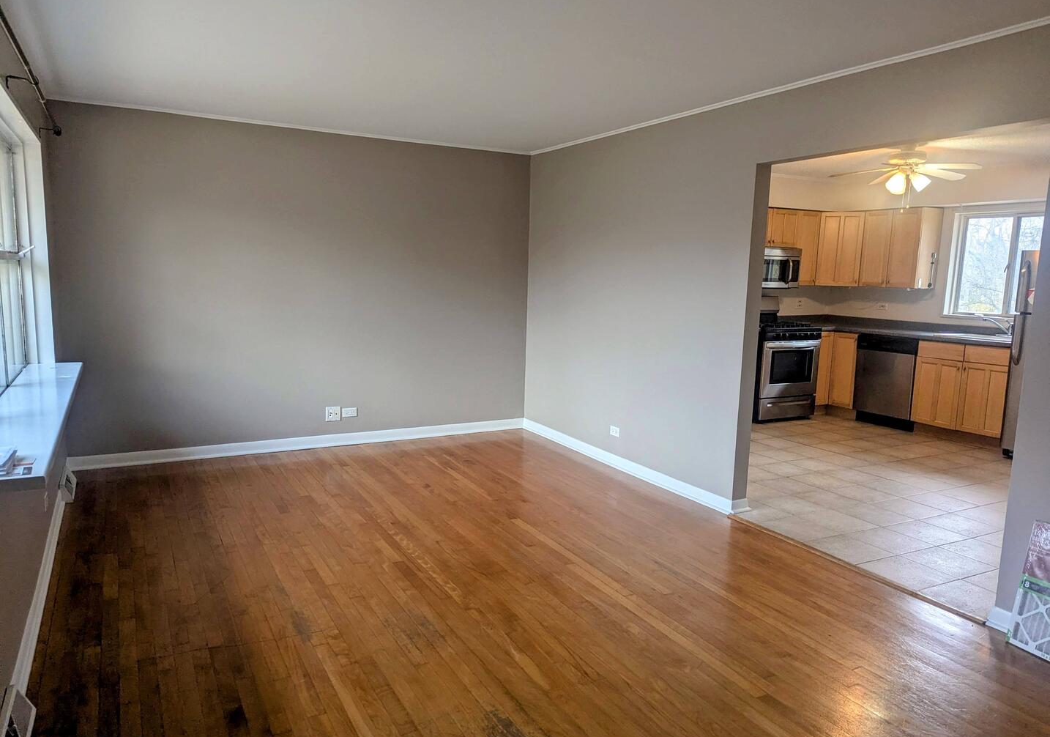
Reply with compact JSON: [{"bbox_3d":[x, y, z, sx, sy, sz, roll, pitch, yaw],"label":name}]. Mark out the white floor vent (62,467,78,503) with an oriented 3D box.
[{"bbox_3d":[-2.783,0.706,4.441,0.066,0.108,0.435,-3,9,-29],"label":"white floor vent"}]

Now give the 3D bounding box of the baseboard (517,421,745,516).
[{"bbox_3d":[0.605,0.663,5.438,0.028,0.090,2.575,-3,9,-29],"label":"baseboard"}]

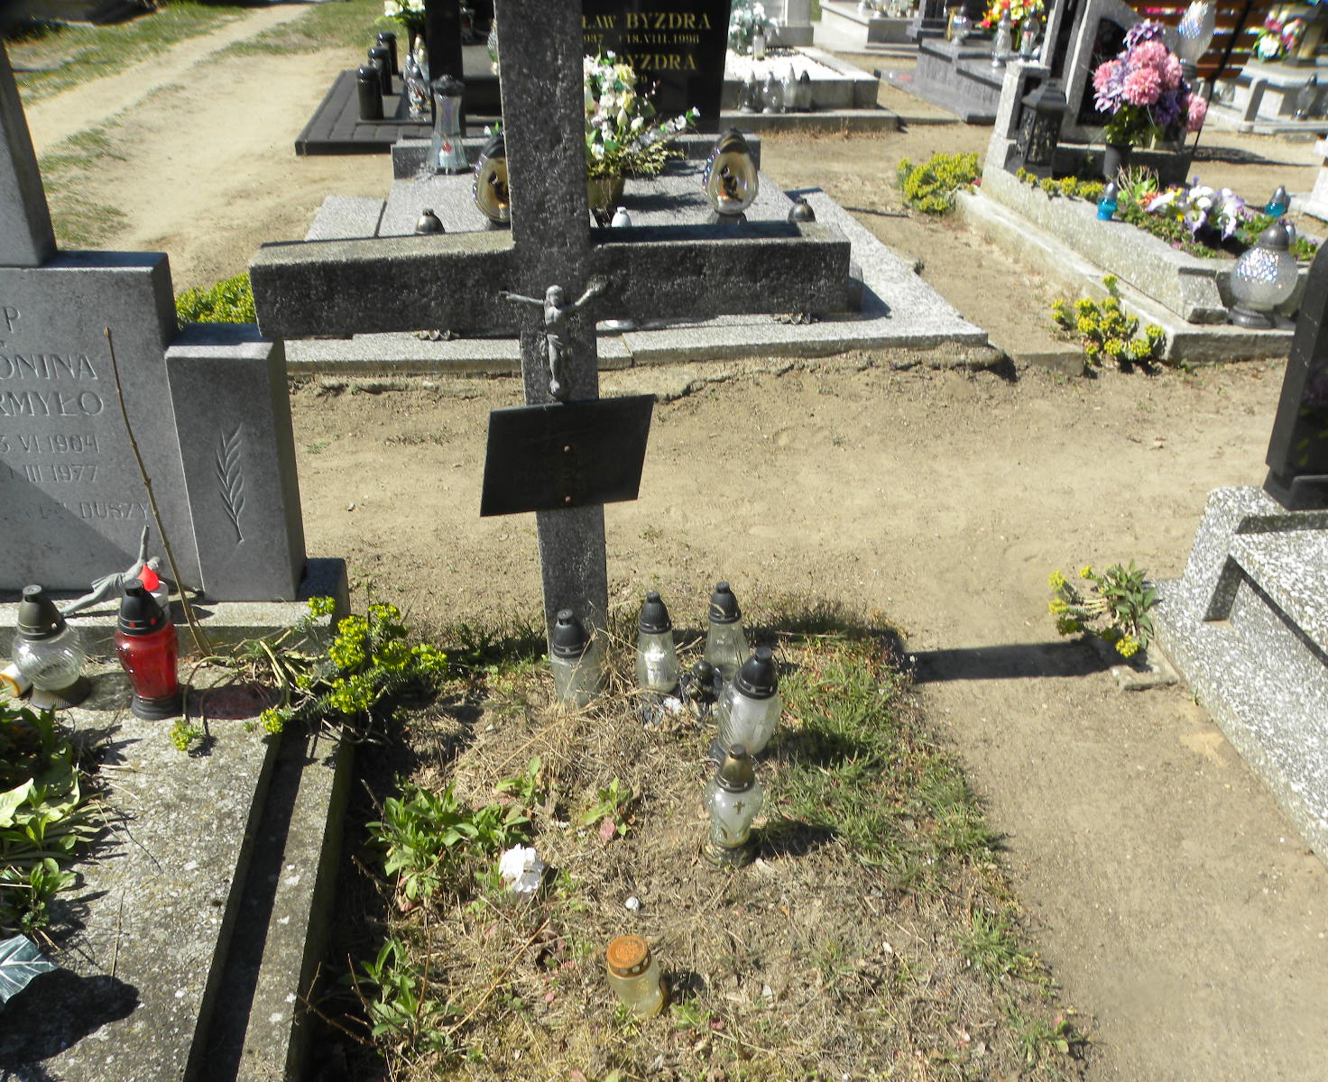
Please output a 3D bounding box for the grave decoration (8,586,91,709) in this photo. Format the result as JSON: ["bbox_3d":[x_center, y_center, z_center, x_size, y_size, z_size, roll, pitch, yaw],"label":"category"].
[{"bbox_3d":[-1.137,0.190,1.998,0.129,0.239,0.129,-14,37,-30],"label":"grave decoration"}]

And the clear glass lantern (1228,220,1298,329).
[{"bbox_3d":[2.271,-1.009,4.100,0.250,0.380,0.250,-3,31,-8],"label":"clear glass lantern"}]

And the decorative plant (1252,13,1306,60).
[{"bbox_3d":[4.430,-3.631,7.800,0.360,0.330,0.300,16,35,23],"label":"decorative plant"}]

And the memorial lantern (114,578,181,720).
[{"bbox_3d":[-0.936,0.194,1.957,0.114,0.280,0.114,-10,36,-26],"label":"memorial lantern"}]

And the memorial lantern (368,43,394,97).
[{"bbox_3d":[-2.119,-3.509,8.100,0.175,0.340,0.175,-3,31,-8],"label":"memorial lantern"}]

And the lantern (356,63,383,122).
[{"bbox_3d":[-1.827,-2.790,6.755,0.145,0.315,0.145,-2,31,-8],"label":"lantern"}]

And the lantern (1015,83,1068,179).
[{"bbox_3d":[1.911,-2.076,5.460,0.190,0.450,0.190,-3,31,-8],"label":"lantern"}]

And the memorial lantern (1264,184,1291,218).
[{"bbox_3d":[2.713,-1.490,4.800,0.088,0.165,0.088,-3,31,-8],"label":"memorial lantern"}]

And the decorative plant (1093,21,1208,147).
[{"bbox_3d":[2.373,-2.235,5.300,0.500,0.530,0.420,-3,31,-8],"label":"decorative plant"}]

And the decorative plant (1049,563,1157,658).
[{"bbox_3d":[0.999,0.138,2.445,0.240,0.170,0.220,-2,31,-8],"label":"decorative plant"}]

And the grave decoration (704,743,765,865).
[{"bbox_3d":[0.123,0.463,1.903,0.103,0.261,0.103,6,32,5],"label":"grave decoration"}]

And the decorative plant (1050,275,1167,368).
[{"bbox_3d":[1.658,-0.829,4.009,0.420,0.270,0.360,-2,31,-8],"label":"decorative plant"}]

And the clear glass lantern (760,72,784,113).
[{"bbox_3d":[0.757,-3.124,7.545,0.135,0.255,0.135,-2,31,-8],"label":"clear glass lantern"}]

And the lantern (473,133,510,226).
[{"bbox_3d":[-0.694,-1.547,4.620,0.220,0.380,0.180,-3,31,-8],"label":"lantern"}]

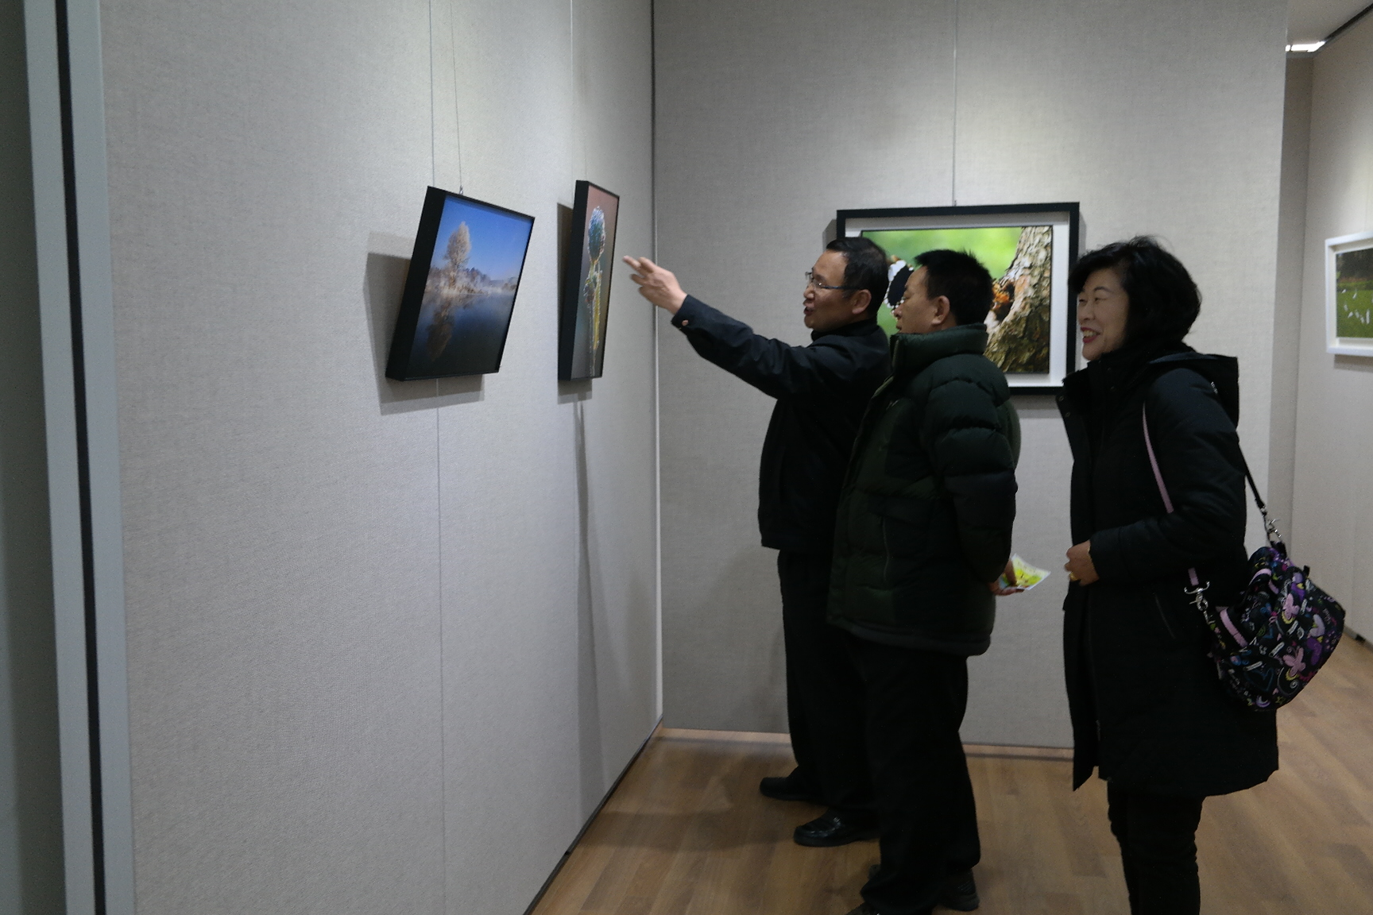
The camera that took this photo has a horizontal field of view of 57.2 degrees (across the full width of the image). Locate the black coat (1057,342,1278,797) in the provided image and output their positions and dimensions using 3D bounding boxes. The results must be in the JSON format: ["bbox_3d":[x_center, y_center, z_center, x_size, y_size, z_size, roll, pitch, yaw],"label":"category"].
[{"bbox_3d":[0.932,0.211,2.450,0.400,0.870,0.500,0,5,1],"label":"black coat"}]

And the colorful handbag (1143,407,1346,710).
[{"bbox_3d":[1.021,0.166,2.320,0.290,0.570,0.190,-20,10,-14],"label":"colorful handbag"}]

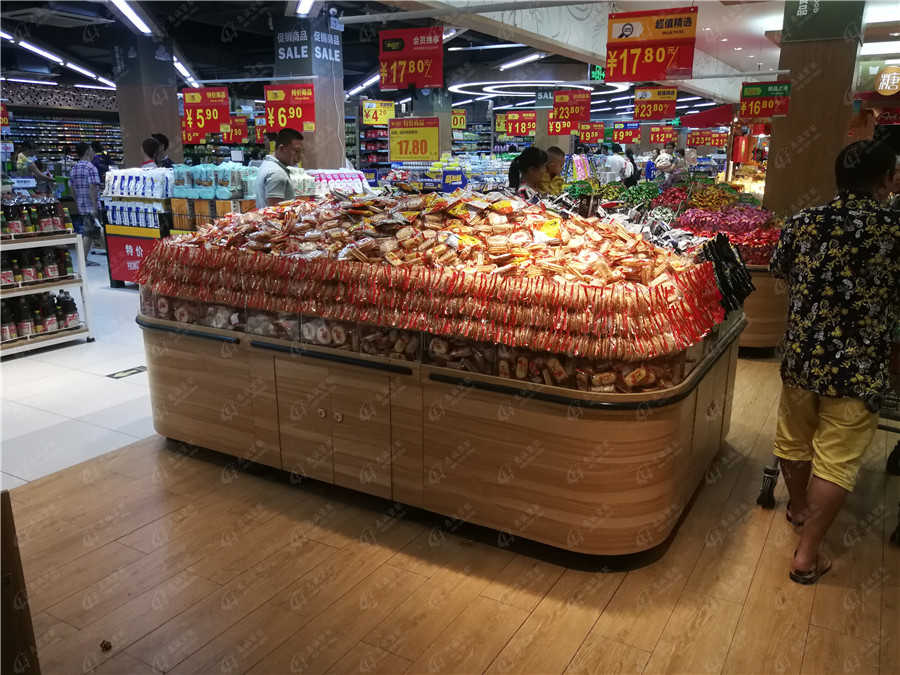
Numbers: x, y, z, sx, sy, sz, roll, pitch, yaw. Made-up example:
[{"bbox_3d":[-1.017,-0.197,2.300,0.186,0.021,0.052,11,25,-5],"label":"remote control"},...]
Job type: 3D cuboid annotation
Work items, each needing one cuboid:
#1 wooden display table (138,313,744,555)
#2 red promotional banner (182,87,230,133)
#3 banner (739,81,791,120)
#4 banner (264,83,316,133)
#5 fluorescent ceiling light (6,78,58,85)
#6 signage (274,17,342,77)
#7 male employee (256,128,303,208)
[{"bbox_3d":[-0.071,0.178,3.733,2.837,0.680,1.823,8,17,29],"label":"wooden display table"},{"bbox_3d":[-2.384,-2.218,6.863,0.544,0.415,0.020,5,15,19],"label":"red promotional banner"},{"bbox_3d":[2.584,-1.945,5.750,0.356,0.274,0.020,6,15,21],"label":"banner"},{"bbox_3d":[-1.457,-2.078,6.384,0.513,0.414,0.020,5,15,19],"label":"banner"},{"bbox_3d":[-9.662,-5.917,16.269,0.070,0.060,1.220,8,16,28],"label":"fluorescent ceiling light"},{"bbox_3d":[-2.014,-4.059,9.963,0.673,0.753,0.673,8,17,29],"label":"signage"},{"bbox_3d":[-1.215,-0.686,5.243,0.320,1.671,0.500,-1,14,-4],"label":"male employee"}]

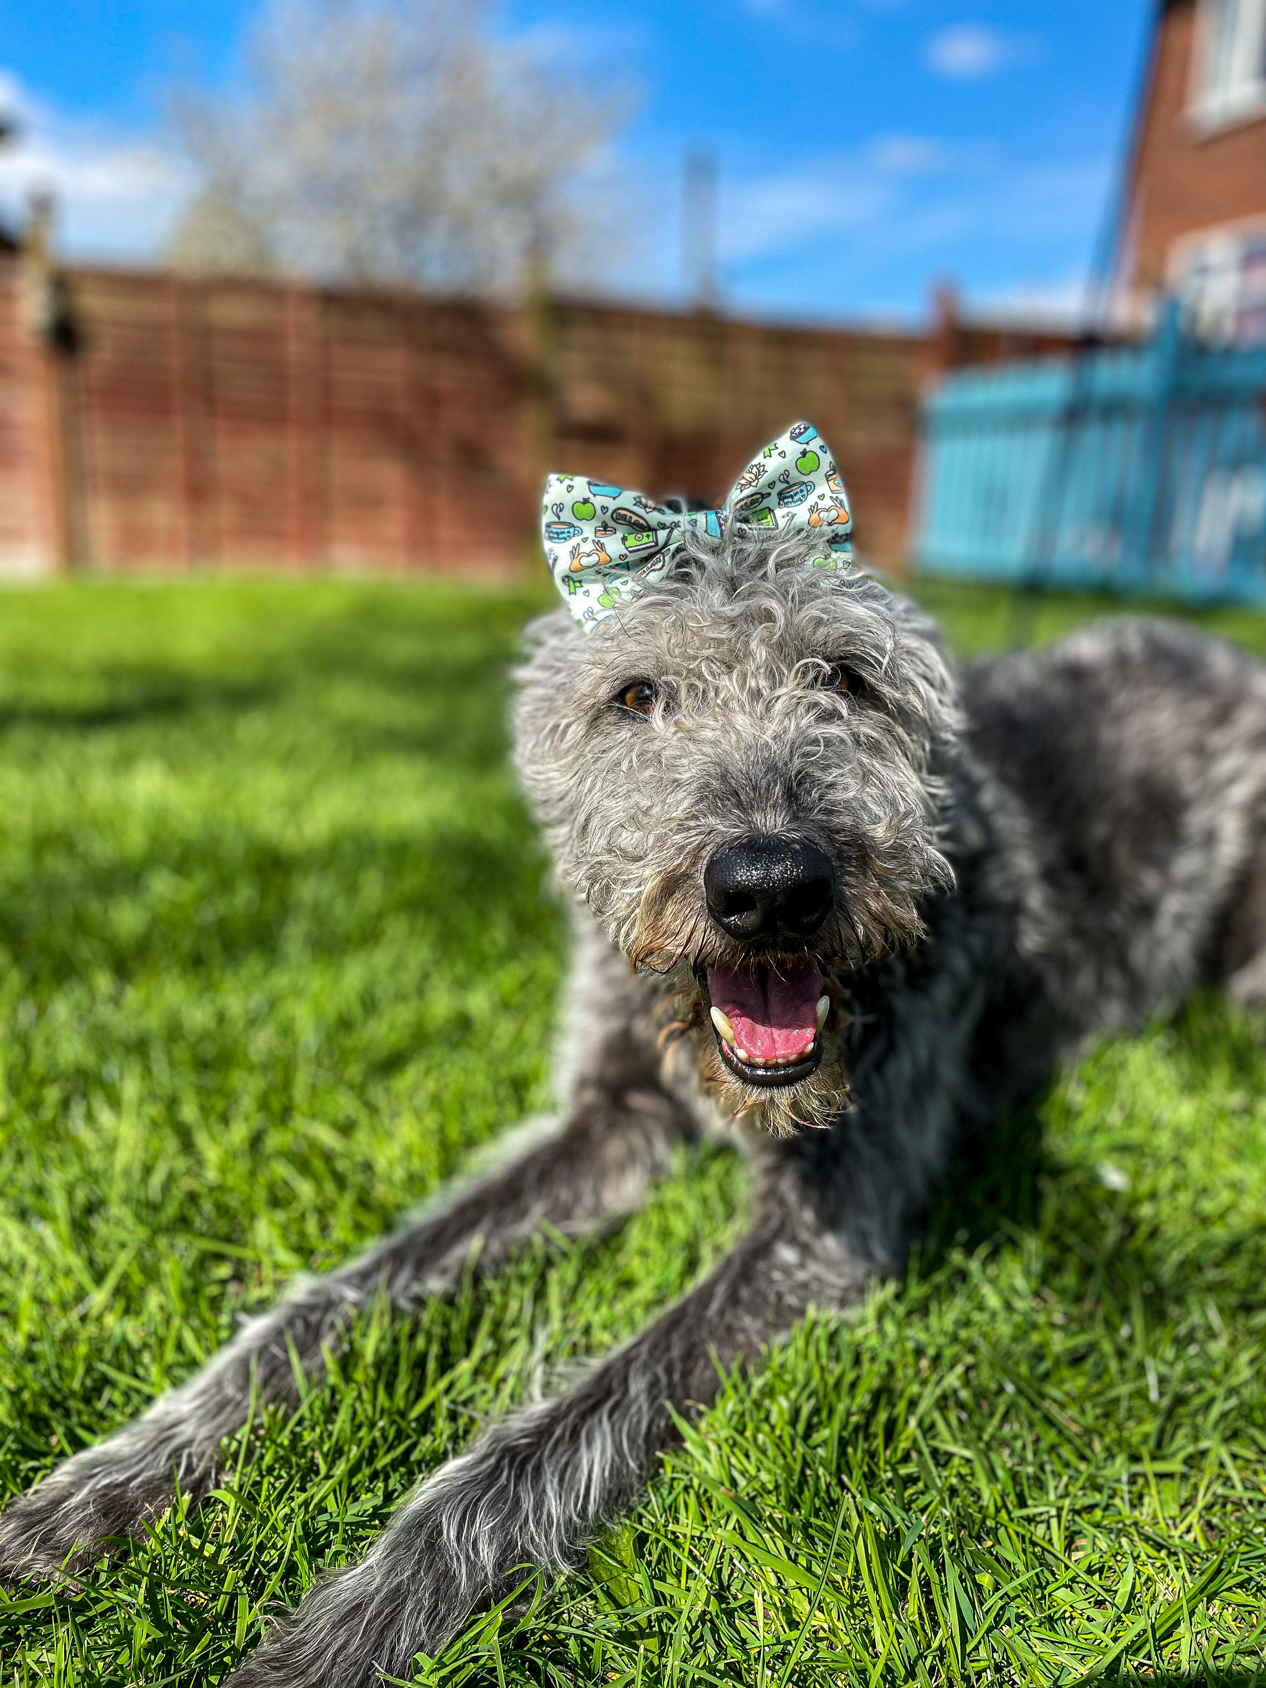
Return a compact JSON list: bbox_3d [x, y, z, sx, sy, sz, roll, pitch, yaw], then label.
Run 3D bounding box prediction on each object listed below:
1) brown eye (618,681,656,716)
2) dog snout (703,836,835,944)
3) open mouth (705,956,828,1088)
[{"bbox_3d":[0.002,-0.065,0.565,0.017,0.015,0.012,-2,16,7],"label":"brown eye"},{"bbox_3d":[0.051,0.017,0.485,0.047,0.034,0.035,-4,16,1],"label":"dog snout"},{"bbox_3d":[0.055,0.074,0.530,0.049,0.045,0.050,-4,16,1],"label":"open mouth"}]

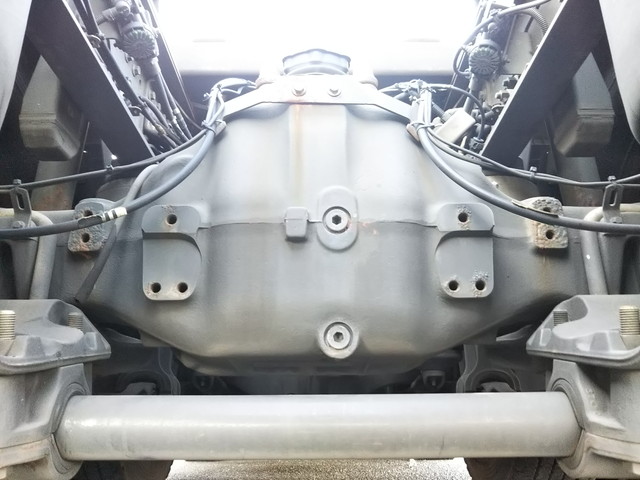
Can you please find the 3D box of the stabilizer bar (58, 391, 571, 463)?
[{"bbox_3d":[-0.002,0.231,0.687,0.630,0.077,0.077,0,-9,0],"label":"stabilizer bar"}]

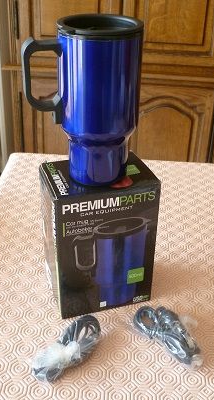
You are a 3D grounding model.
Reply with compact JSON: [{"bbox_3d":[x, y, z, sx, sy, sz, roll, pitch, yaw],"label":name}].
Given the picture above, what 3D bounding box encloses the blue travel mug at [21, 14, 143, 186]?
[{"bbox_3d":[-0.025,-0.101,0.482,0.118,0.167,0.085,-8,33,-13],"label":"blue travel mug"}]

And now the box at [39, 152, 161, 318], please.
[{"bbox_3d":[-0.011,0.046,0.578,0.122,0.183,0.084,-10,34,-16],"label":"box"}]

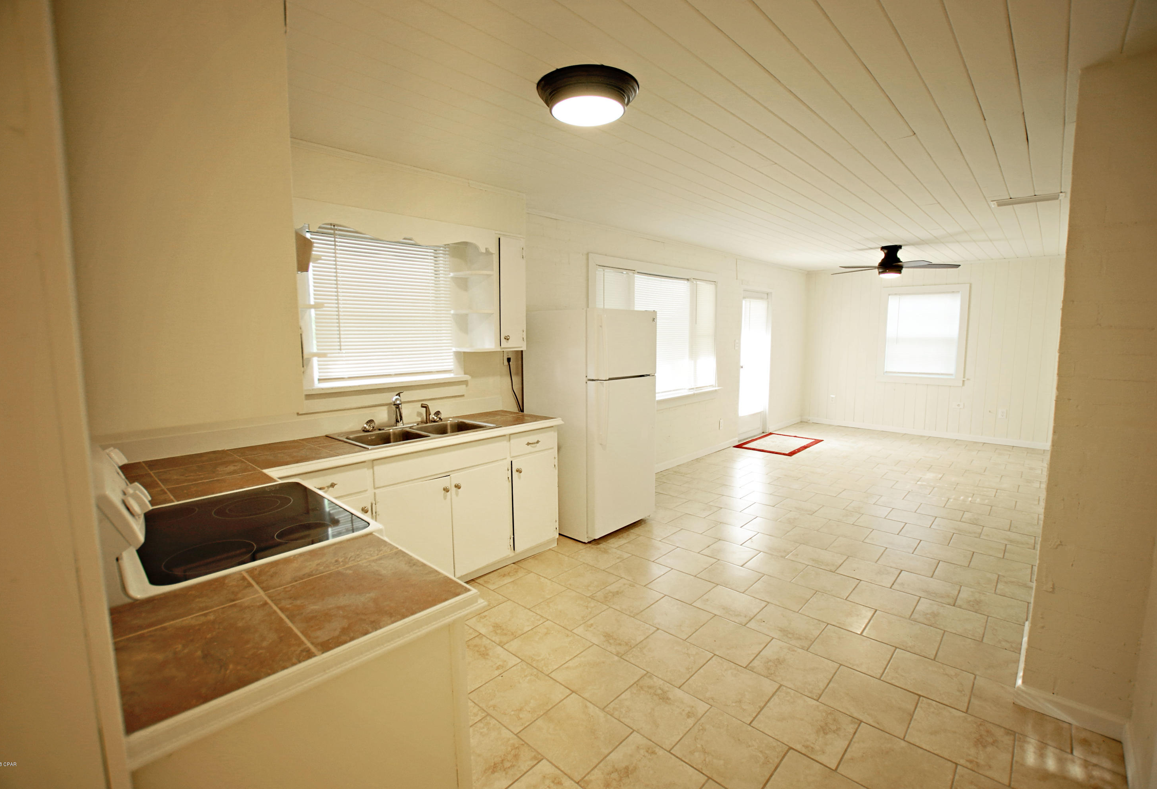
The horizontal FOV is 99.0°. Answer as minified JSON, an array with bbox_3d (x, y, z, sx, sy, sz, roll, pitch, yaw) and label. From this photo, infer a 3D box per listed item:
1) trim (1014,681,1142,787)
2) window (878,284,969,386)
[{"bbox_3d":[1.779,1.225,1.771,0.338,0.088,0.308,6,10,43],"label":"trim"},{"bbox_3d":[4.833,-0.839,6.963,1.015,1.378,0.080,6,10,43],"label":"window"}]

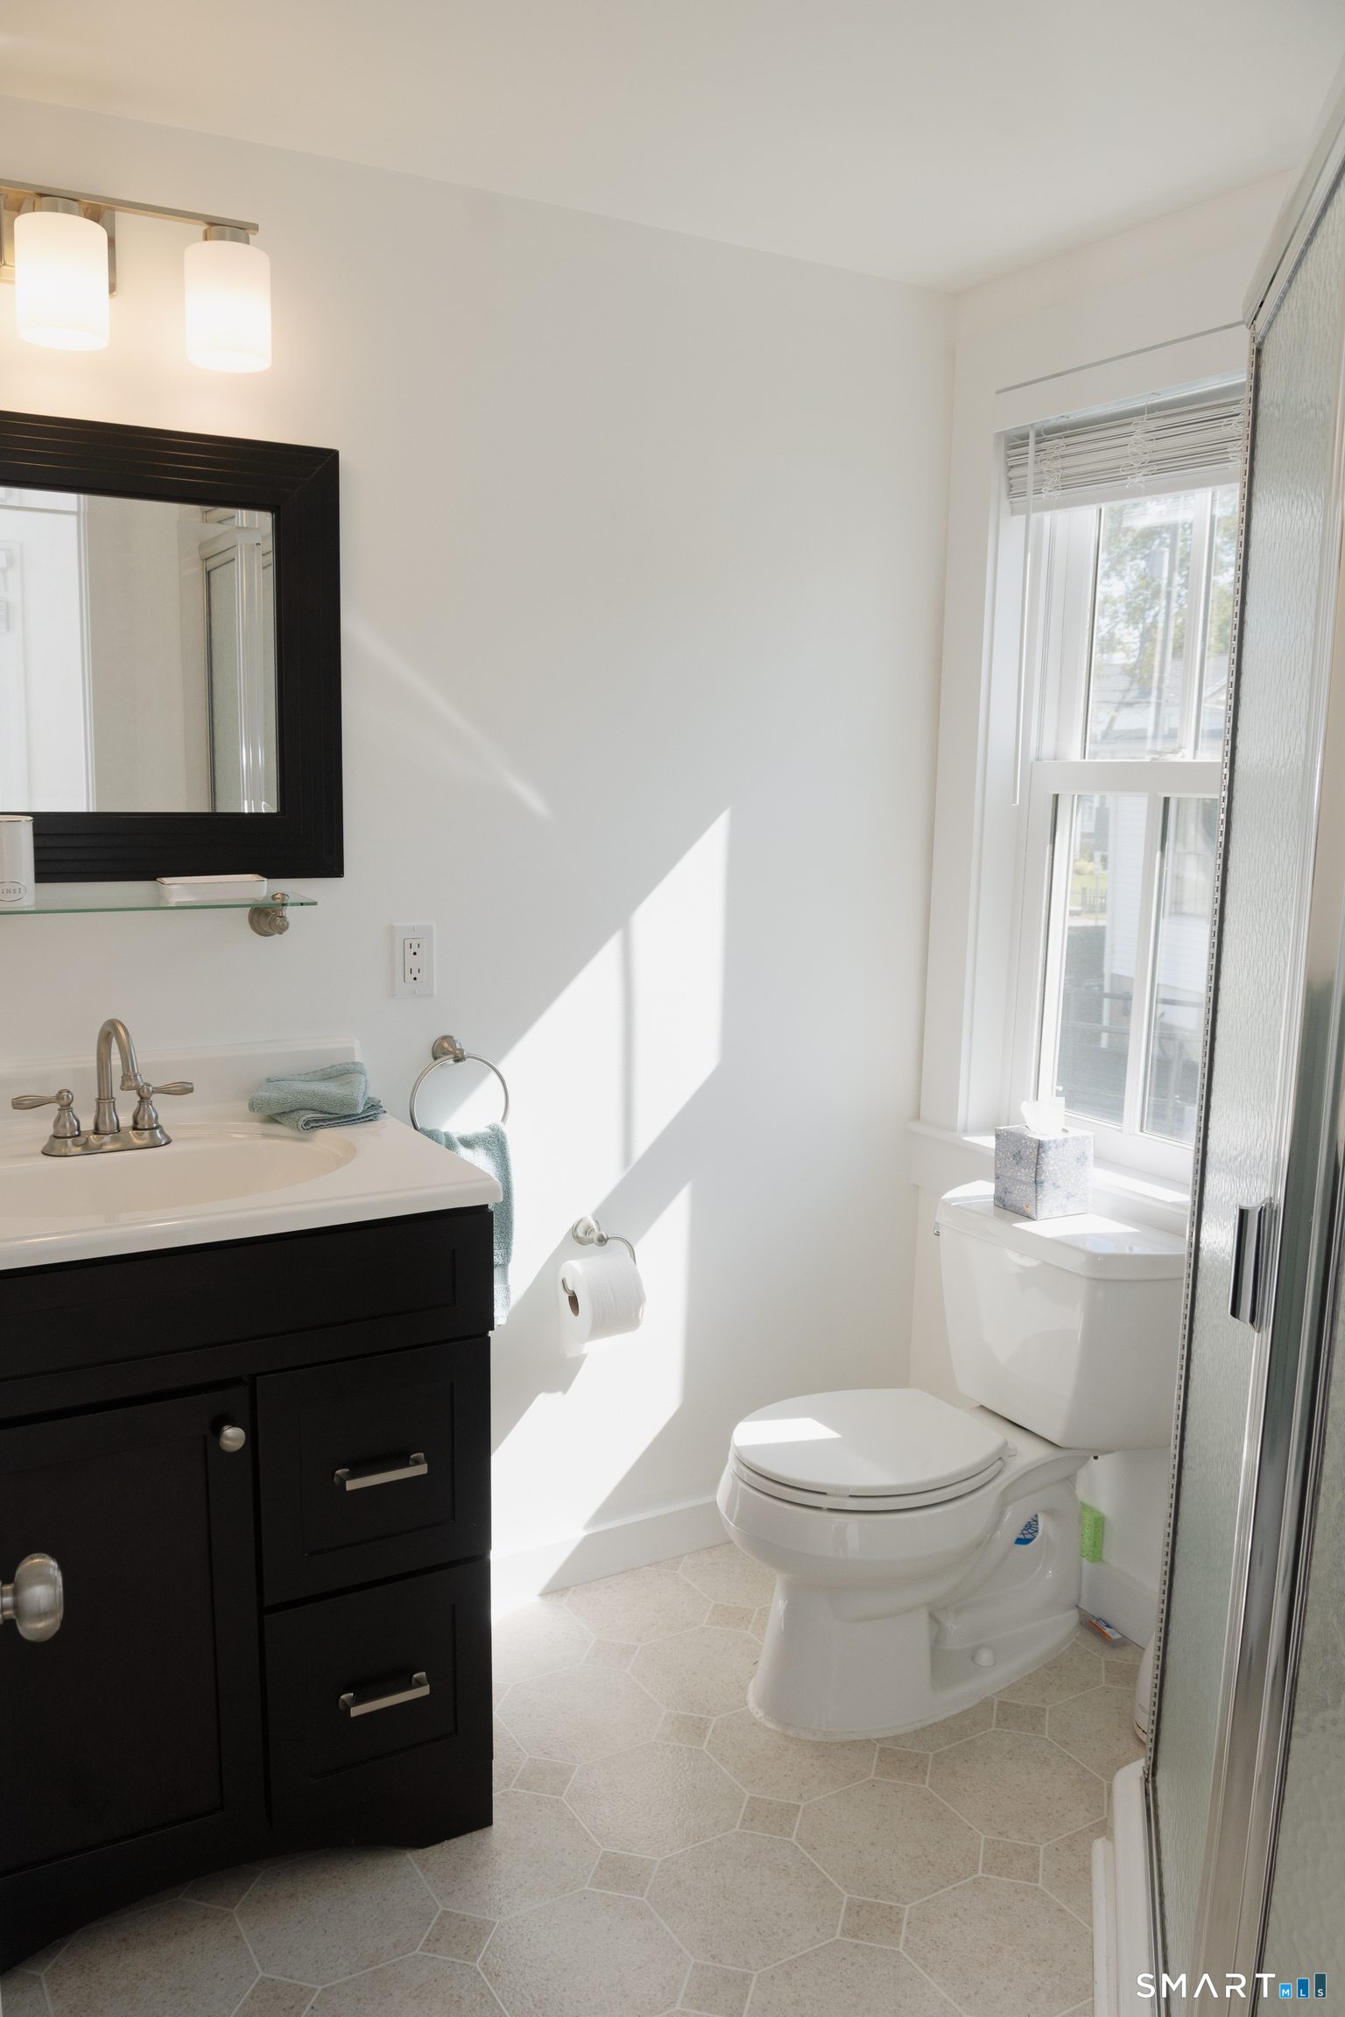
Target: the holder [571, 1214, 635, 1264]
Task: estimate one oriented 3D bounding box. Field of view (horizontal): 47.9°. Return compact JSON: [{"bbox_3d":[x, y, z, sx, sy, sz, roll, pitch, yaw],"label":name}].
[{"bbox_3d":[-0.136,0.419,2.580,0.146,0.117,0.086,-4,9,-31],"label":"holder"}]

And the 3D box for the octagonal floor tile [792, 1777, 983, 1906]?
[{"bbox_3d":[0.293,1.129,2.052,0.231,0.010,0.228,-4,9,-30],"label":"octagonal floor tile"}]

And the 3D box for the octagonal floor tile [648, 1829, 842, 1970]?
[{"bbox_3d":[0.093,1.129,1.913,0.225,0.010,0.225,-4,9,-30],"label":"octagonal floor tile"}]

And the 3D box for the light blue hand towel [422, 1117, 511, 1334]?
[{"bbox_3d":[-0.341,0.352,2.446,0.165,0.345,0.075,-3,9,-28],"label":"light blue hand towel"}]

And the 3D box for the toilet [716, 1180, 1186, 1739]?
[{"bbox_3d":[0.392,0.711,2.401,0.735,0.725,0.455,-4,9,-31],"label":"toilet"}]

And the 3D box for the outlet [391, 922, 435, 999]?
[{"bbox_3d":[-0.406,-0.075,2.386,0.070,0.115,0.008,-4,9,-31],"label":"outlet"}]

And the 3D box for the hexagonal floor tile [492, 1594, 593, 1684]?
[{"bbox_3d":[-0.251,1.045,2.497,0.225,0.010,0.225,-4,9,-30],"label":"hexagonal floor tile"}]

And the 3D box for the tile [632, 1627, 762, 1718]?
[{"bbox_3d":[0.060,1.060,2.416,0.225,0.010,0.225,-4,9,-30],"label":"tile"}]

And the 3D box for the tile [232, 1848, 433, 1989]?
[{"bbox_3d":[-0.419,1.140,1.896,0.231,0.010,0.228,-4,9,-30],"label":"tile"}]

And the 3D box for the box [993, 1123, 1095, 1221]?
[{"bbox_3d":[0.608,0.268,2.505,0.105,0.131,0.105,-4,9,-31],"label":"box"}]

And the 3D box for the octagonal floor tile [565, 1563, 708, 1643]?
[{"bbox_3d":[-0.054,1.032,2.611,0.225,0.010,0.225,-4,9,-30],"label":"octagonal floor tile"}]

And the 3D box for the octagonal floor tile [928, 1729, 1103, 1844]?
[{"bbox_3d":[0.486,1.103,2.141,0.225,0.010,0.225,-4,9,-30],"label":"octagonal floor tile"}]

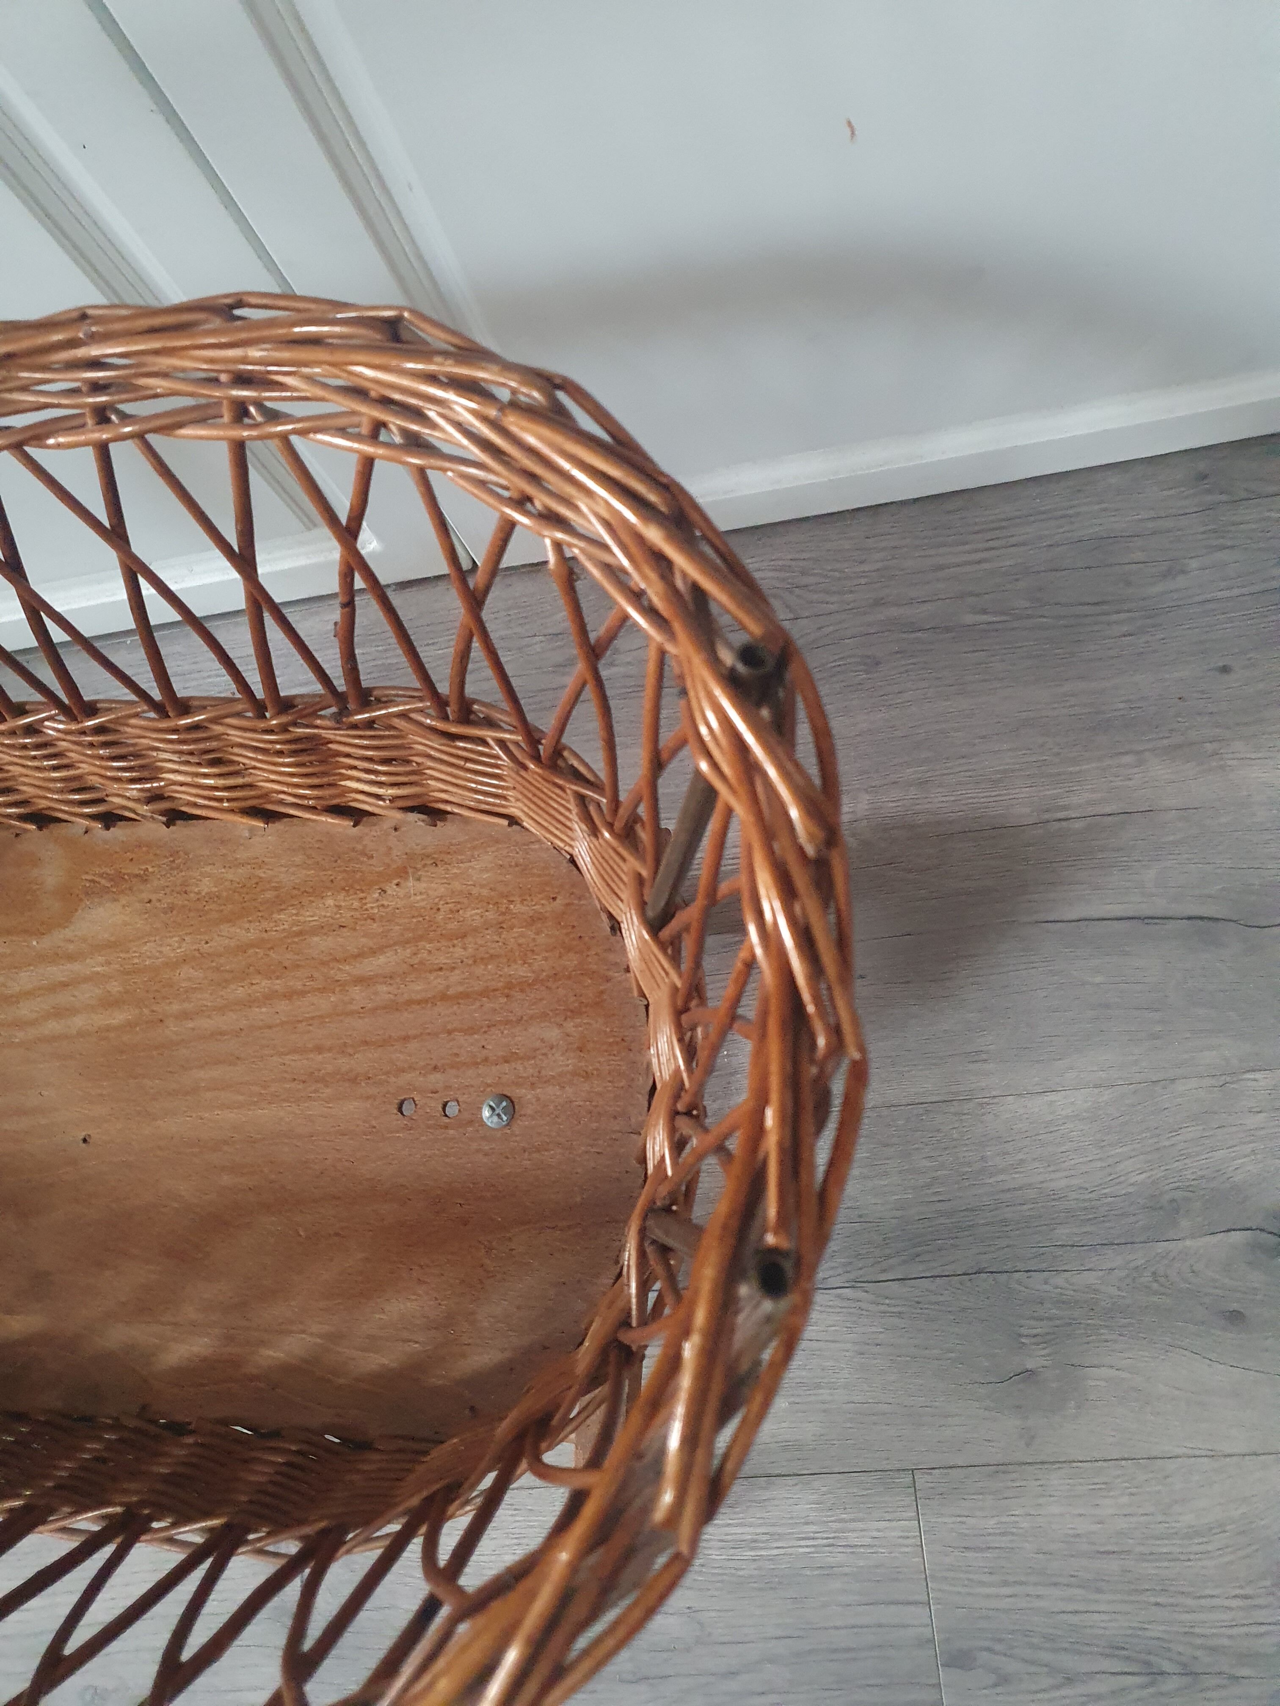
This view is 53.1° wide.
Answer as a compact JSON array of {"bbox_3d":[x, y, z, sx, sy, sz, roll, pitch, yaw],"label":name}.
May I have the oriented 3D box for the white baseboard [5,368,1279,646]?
[{"bbox_3d":[-0.039,-0.229,0.881,0.920,0.050,0.019,-7,71,10],"label":"white baseboard"}]

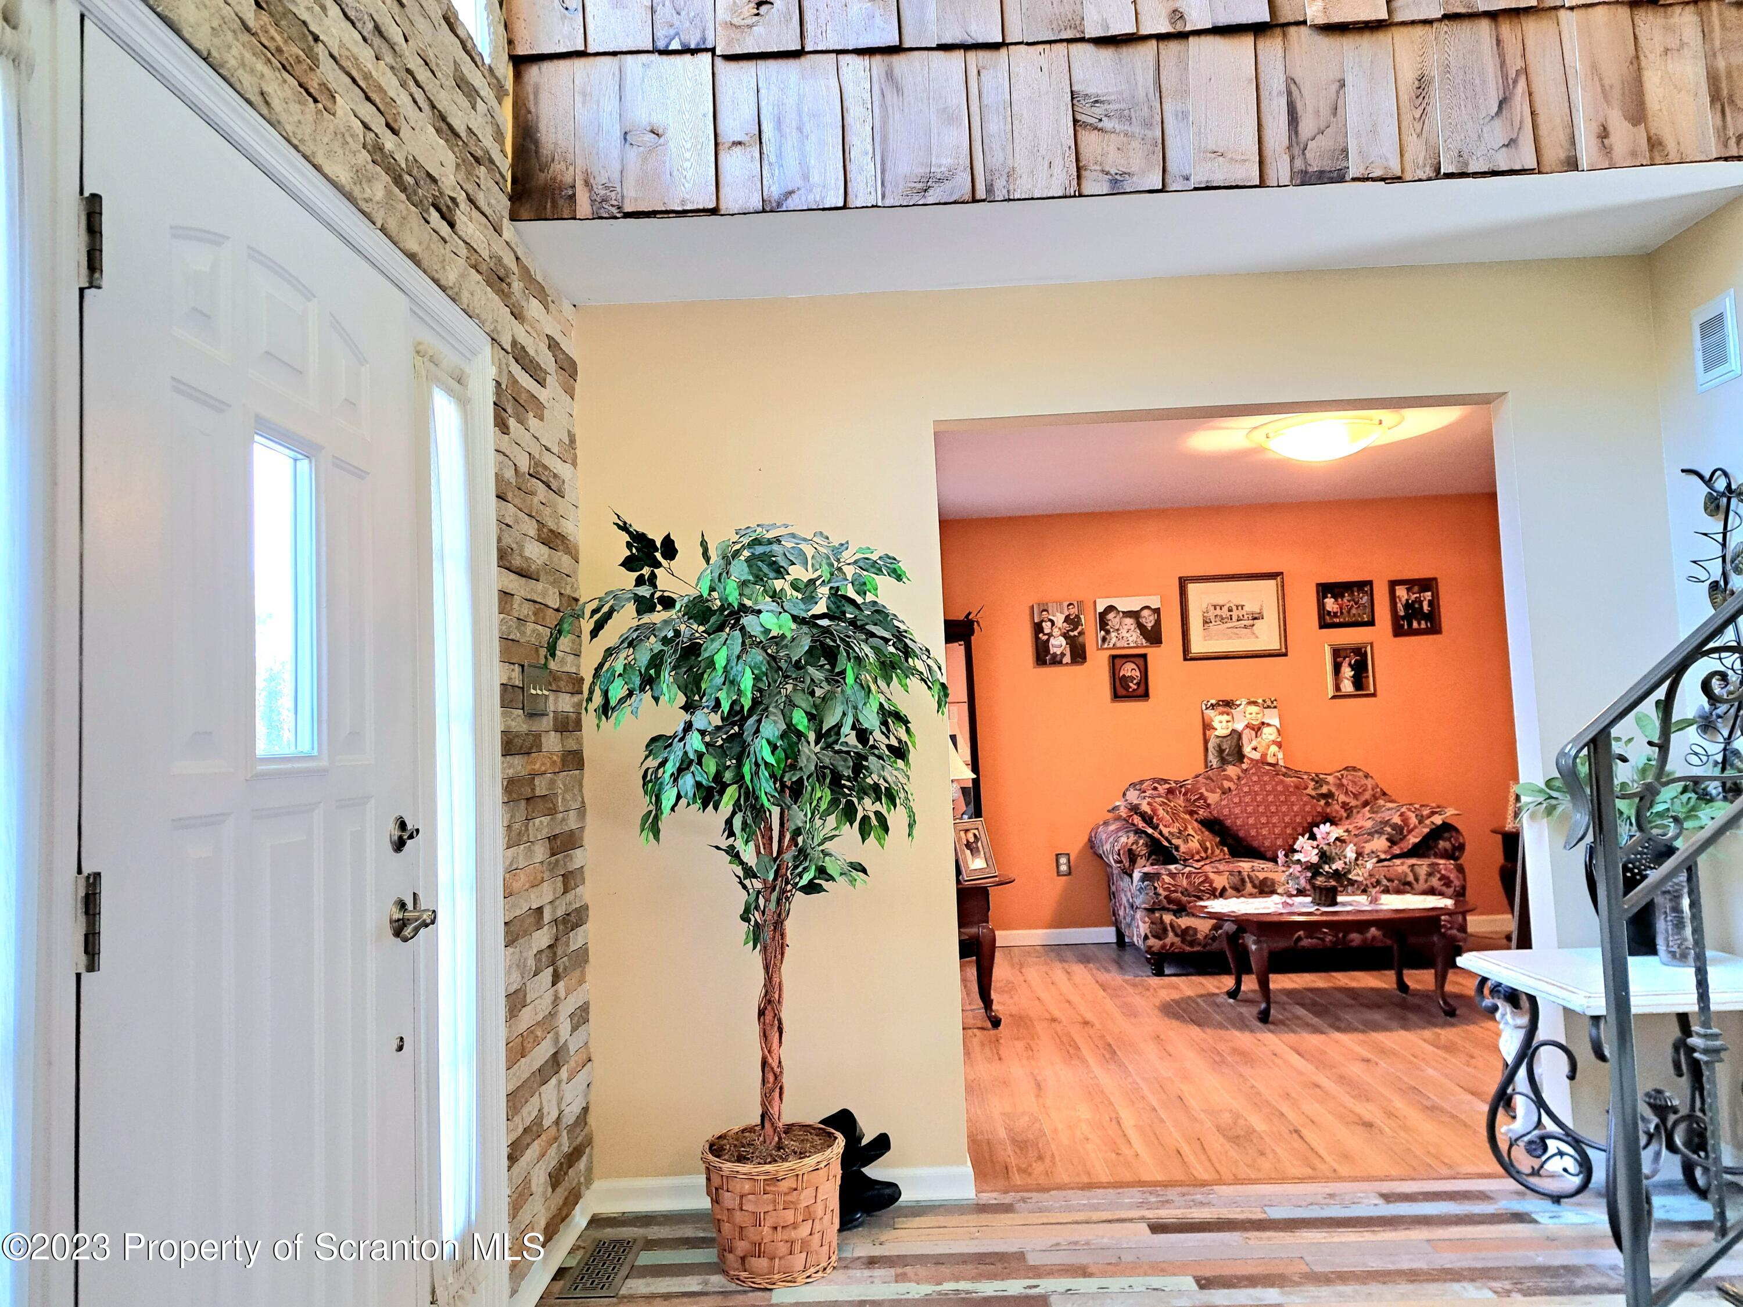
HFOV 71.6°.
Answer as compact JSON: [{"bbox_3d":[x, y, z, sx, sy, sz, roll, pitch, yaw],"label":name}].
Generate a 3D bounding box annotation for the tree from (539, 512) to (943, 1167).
[{"bbox_3d":[-0.276,0.404,2.846,0.940,1.490,0.760,-2,-4,1],"label":"tree"}]

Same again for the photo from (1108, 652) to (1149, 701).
[{"bbox_3d":[1.471,0.134,6.859,0.203,0.254,0.025,-2,-4,1],"label":"photo"}]

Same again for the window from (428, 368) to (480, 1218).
[{"bbox_3d":[-0.852,0.308,2.452,0.040,1.680,0.190,-2,-4,2],"label":"window"}]

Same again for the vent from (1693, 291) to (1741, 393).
[{"bbox_3d":[2.097,-0.773,3.009,0.018,0.213,0.155,-2,-4,2],"label":"vent"}]

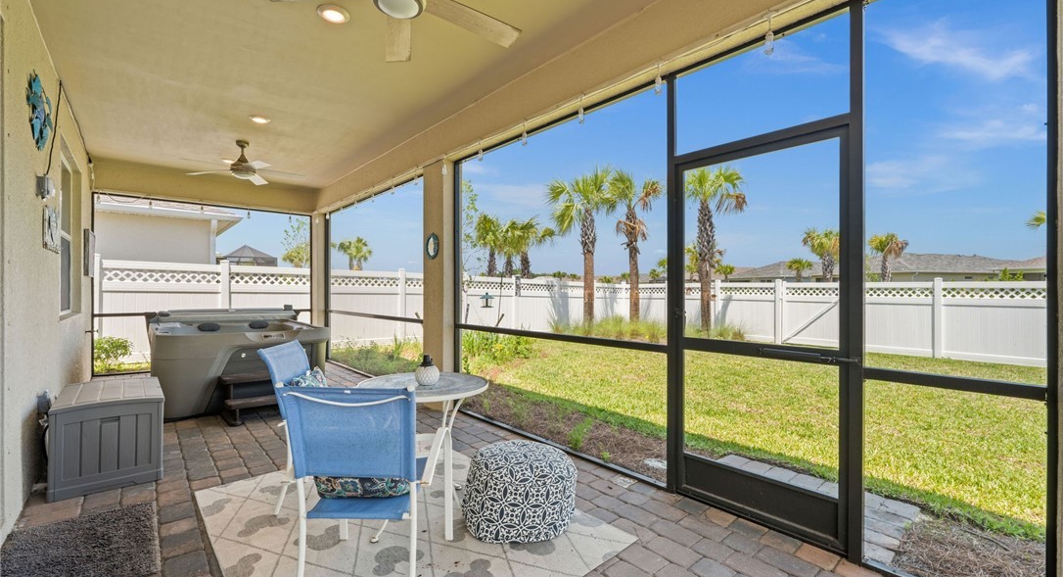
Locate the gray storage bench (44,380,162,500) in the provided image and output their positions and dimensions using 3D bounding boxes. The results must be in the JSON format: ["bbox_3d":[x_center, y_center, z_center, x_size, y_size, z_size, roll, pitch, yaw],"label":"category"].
[{"bbox_3d":[-2.940,0.985,3.120,0.540,0.550,0.940,0,0,-41],"label":"gray storage bench"}]

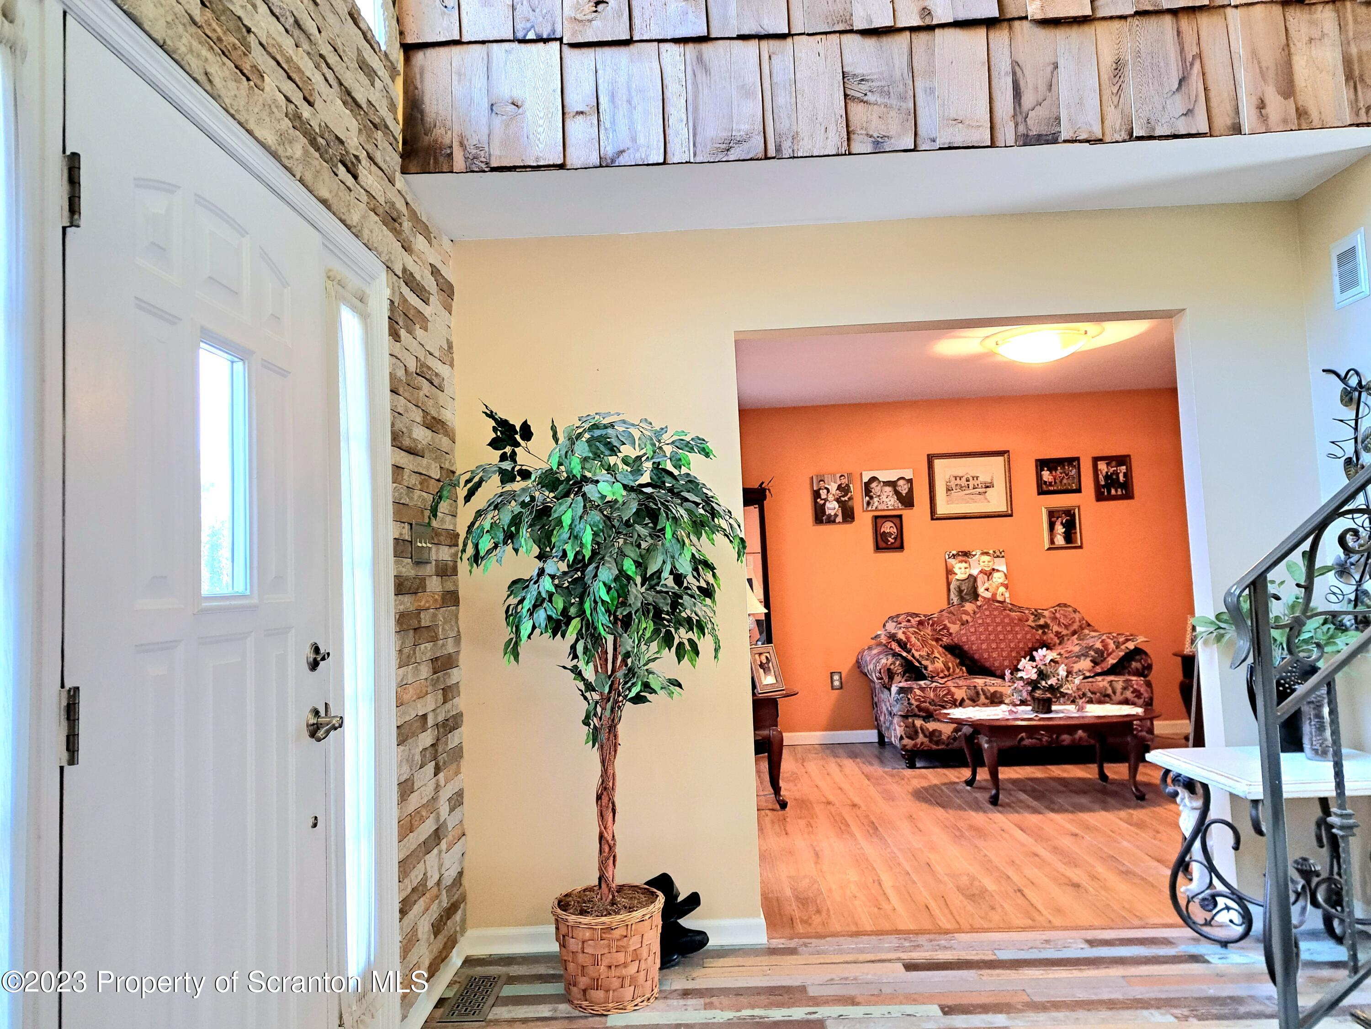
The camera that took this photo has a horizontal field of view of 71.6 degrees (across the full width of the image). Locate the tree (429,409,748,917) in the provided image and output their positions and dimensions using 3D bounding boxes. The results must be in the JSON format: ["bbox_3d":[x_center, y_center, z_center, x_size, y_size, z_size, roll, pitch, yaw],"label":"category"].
[{"bbox_3d":[-0.276,0.404,2.846,0.940,1.490,0.760,-2,-4,1],"label":"tree"}]

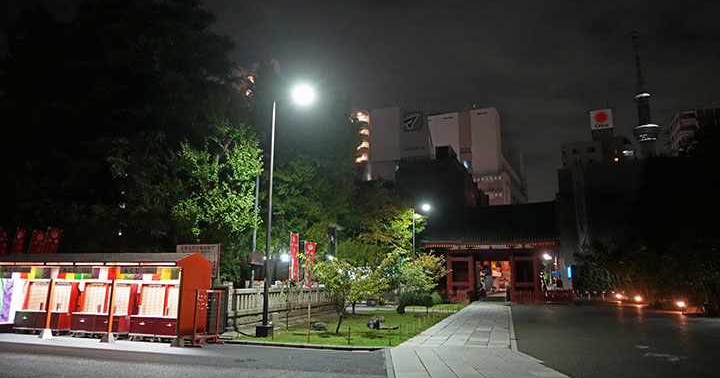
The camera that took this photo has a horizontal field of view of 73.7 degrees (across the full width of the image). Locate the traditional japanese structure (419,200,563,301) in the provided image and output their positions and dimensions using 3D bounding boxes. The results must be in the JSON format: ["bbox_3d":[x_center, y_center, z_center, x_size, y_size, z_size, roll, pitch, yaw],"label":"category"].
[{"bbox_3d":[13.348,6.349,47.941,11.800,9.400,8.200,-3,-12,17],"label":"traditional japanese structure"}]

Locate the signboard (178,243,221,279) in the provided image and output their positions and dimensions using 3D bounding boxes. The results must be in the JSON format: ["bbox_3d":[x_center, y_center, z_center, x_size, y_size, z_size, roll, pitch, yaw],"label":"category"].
[{"bbox_3d":[-5.653,2.520,16.800,1.750,1.270,0.100,-3,-12,17],"label":"signboard"}]

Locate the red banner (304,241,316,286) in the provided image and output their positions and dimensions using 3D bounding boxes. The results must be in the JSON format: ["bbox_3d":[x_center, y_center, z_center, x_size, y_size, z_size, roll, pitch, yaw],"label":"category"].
[{"bbox_3d":[-2.197,3.395,21.300,0.550,1.950,0.060,9,-14,-37],"label":"red banner"}]

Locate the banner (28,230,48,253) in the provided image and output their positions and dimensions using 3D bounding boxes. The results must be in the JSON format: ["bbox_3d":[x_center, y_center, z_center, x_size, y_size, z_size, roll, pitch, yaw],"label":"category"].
[{"bbox_3d":[-12.052,2.466,17.800,0.060,1.950,0.550,-10,-21,43],"label":"banner"}]

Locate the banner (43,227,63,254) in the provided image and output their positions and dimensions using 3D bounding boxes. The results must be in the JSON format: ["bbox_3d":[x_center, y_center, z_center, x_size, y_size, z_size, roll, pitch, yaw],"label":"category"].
[{"bbox_3d":[-11.496,2.429,17.800,0.060,1.950,0.550,-10,-21,43],"label":"banner"}]

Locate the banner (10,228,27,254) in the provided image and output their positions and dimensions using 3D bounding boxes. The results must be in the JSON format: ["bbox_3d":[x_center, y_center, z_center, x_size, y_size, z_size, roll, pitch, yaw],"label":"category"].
[{"bbox_3d":[-12.701,2.429,17.800,0.060,1.950,0.550,-10,-21,43],"label":"banner"}]

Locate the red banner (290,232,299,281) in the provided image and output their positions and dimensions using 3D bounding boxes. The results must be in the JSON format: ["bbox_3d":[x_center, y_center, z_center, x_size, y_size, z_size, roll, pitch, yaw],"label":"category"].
[{"bbox_3d":[-2.702,2.826,19.800,0.060,1.950,0.550,-6,-13,29],"label":"red banner"}]

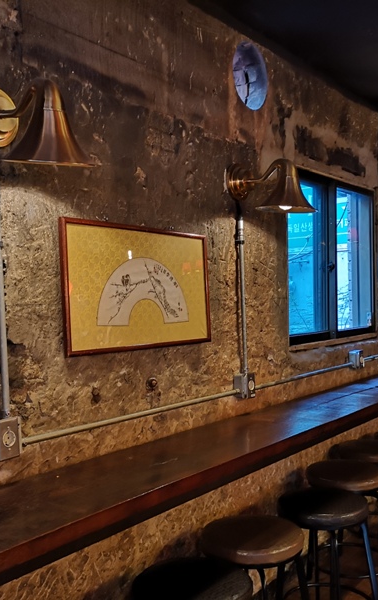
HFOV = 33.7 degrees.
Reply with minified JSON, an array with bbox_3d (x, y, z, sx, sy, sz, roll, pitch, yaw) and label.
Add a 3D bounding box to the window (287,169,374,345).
[{"bbox_3d":[0.855,-0.244,3.654,0.100,0.930,1.240,-1,0,38],"label":"window"}]

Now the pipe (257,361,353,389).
[{"bbox_3d":[0.630,0.382,3.241,0.026,0.026,1.080,-1,0,38],"label":"pipe"}]

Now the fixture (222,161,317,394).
[{"bbox_3d":[0.358,-0.079,2.645,0.380,1.020,0.250,-1,0,38],"label":"fixture"}]

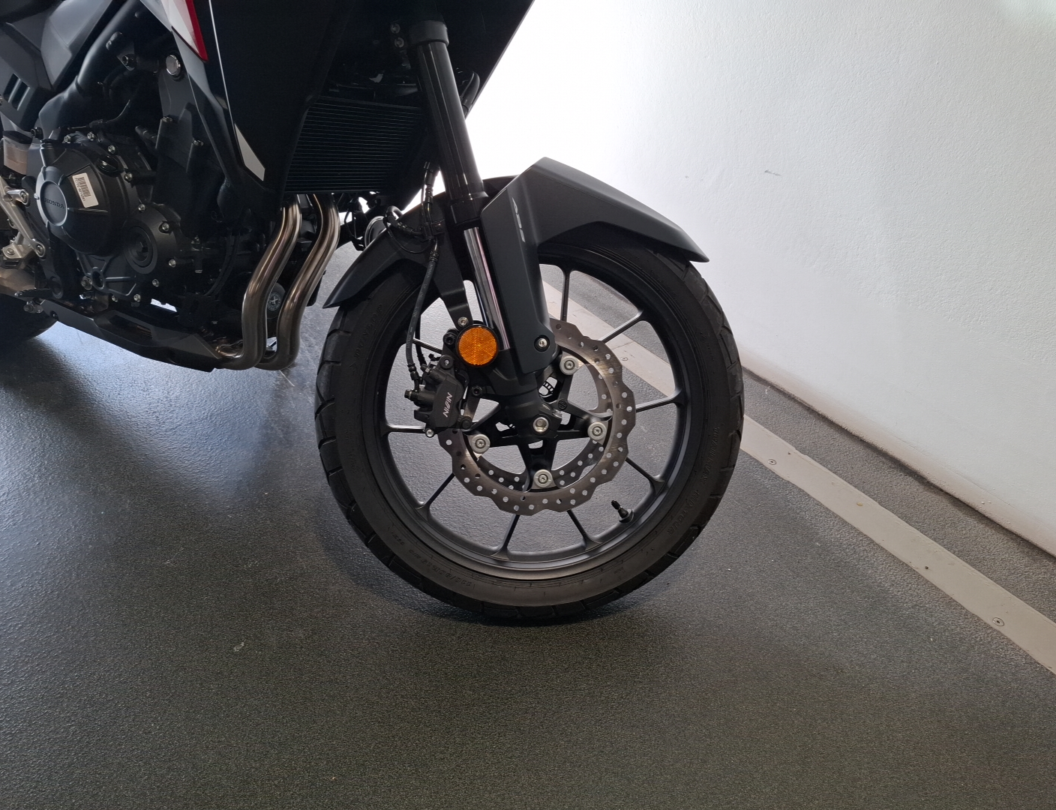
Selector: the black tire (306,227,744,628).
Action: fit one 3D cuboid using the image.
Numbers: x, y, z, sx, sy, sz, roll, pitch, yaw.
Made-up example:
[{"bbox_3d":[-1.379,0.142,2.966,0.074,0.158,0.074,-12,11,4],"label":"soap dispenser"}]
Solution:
[{"bbox_3d":[0.009,0.012,1.108,0.658,0.658,0.112,1,9,-4],"label":"black tire"}]

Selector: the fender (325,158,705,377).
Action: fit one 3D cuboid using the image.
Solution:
[{"bbox_3d":[-0.016,-0.205,1.073,0.570,0.305,0.245,1,9,-4],"label":"fender"}]

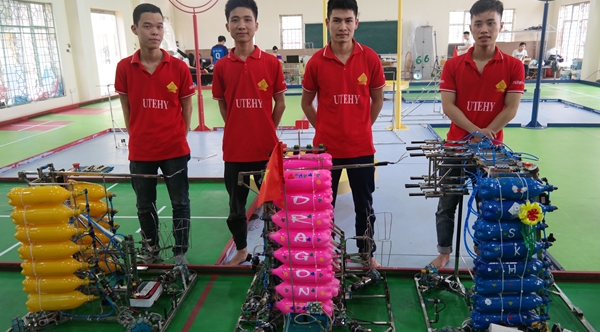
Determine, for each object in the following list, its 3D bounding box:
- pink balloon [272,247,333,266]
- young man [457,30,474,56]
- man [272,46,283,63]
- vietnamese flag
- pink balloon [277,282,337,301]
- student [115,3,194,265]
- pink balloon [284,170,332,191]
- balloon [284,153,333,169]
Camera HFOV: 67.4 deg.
[{"bbox_3d":[0.012,0.439,2.172,0.285,0.094,0.094,0,16,6],"label":"pink balloon"},{"bbox_3d":[5.018,-3.257,13.490,0.500,1.560,0.500,-11,18,-28],"label":"young man"},{"bbox_3d":[-0.675,-3.232,14.617,0.500,1.270,0.650,-10,18,-26],"label":"man"},{"bbox_3d":[-0.132,0.034,2.009,0.120,0.280,0.080,2,16,15],"label":"vietnamese flag"},{"bbox_3d":[0.012,0.623,2.224,0.285,0.094,0.094,0,16,6],"label":"pink balloon"},{"bbox_3d":[-0.962,-0.174,2.978,0.500,1.705,0.320,-4,16,-7],"label":"student"},{"bbox_3d":[0.007,0.067,2.067,0.285,0.094,0.094,0,16,6],"label":"pink balloon"},{"bbox_3d":[0.007,-0.025,2.041,0.285,0.094,0.094,0,16,6],"label":"balloon"}]

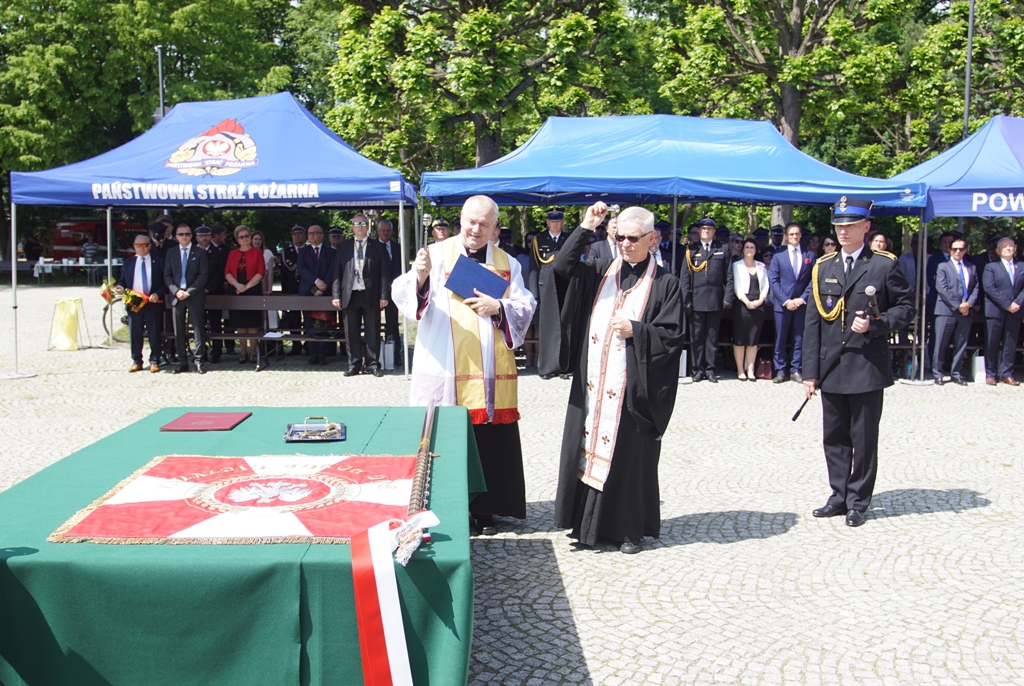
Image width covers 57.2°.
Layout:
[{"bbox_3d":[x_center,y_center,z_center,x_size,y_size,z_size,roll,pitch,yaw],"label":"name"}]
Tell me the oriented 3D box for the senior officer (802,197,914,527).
[{"bbox_3d":[2.000,0.102,5.426,0.580,1.860,0.400,6,8,42],"label":"senior officer"}]

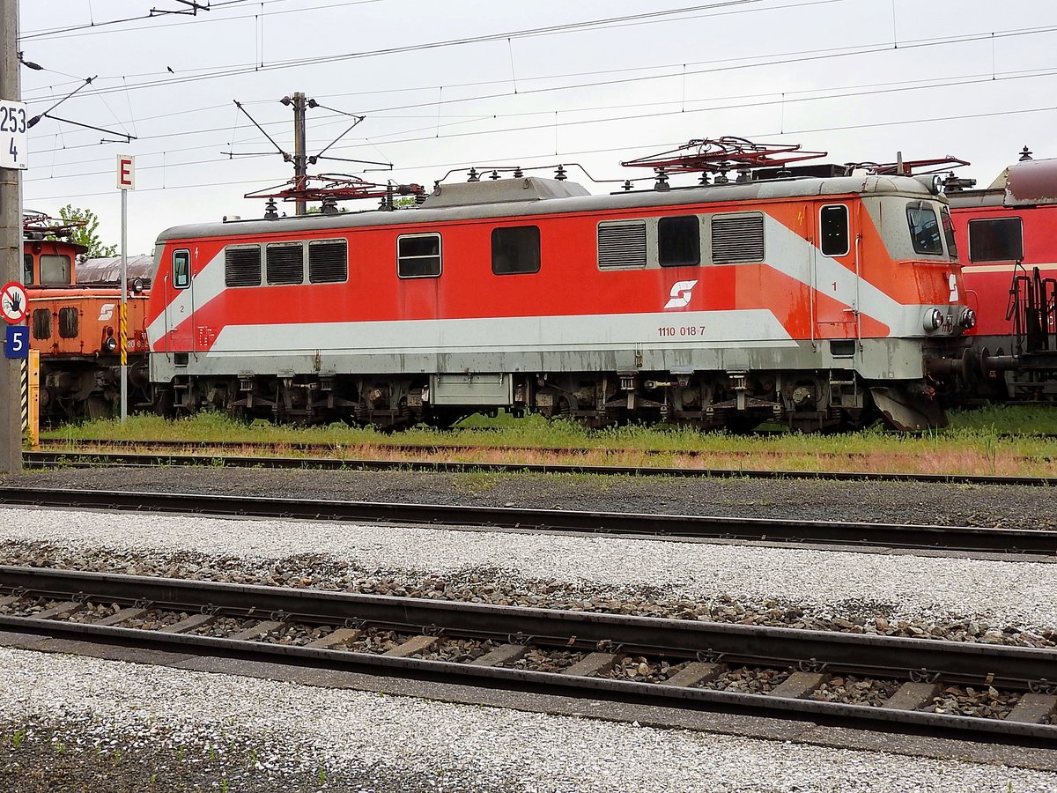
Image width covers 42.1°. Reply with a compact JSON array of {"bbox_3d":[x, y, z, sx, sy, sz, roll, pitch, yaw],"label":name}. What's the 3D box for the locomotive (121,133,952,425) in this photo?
[{"bbox_3d":[-0.418,-1.885,26.505,17.860,4.900,2.950,0,2,27],"label":"locomotive"}]

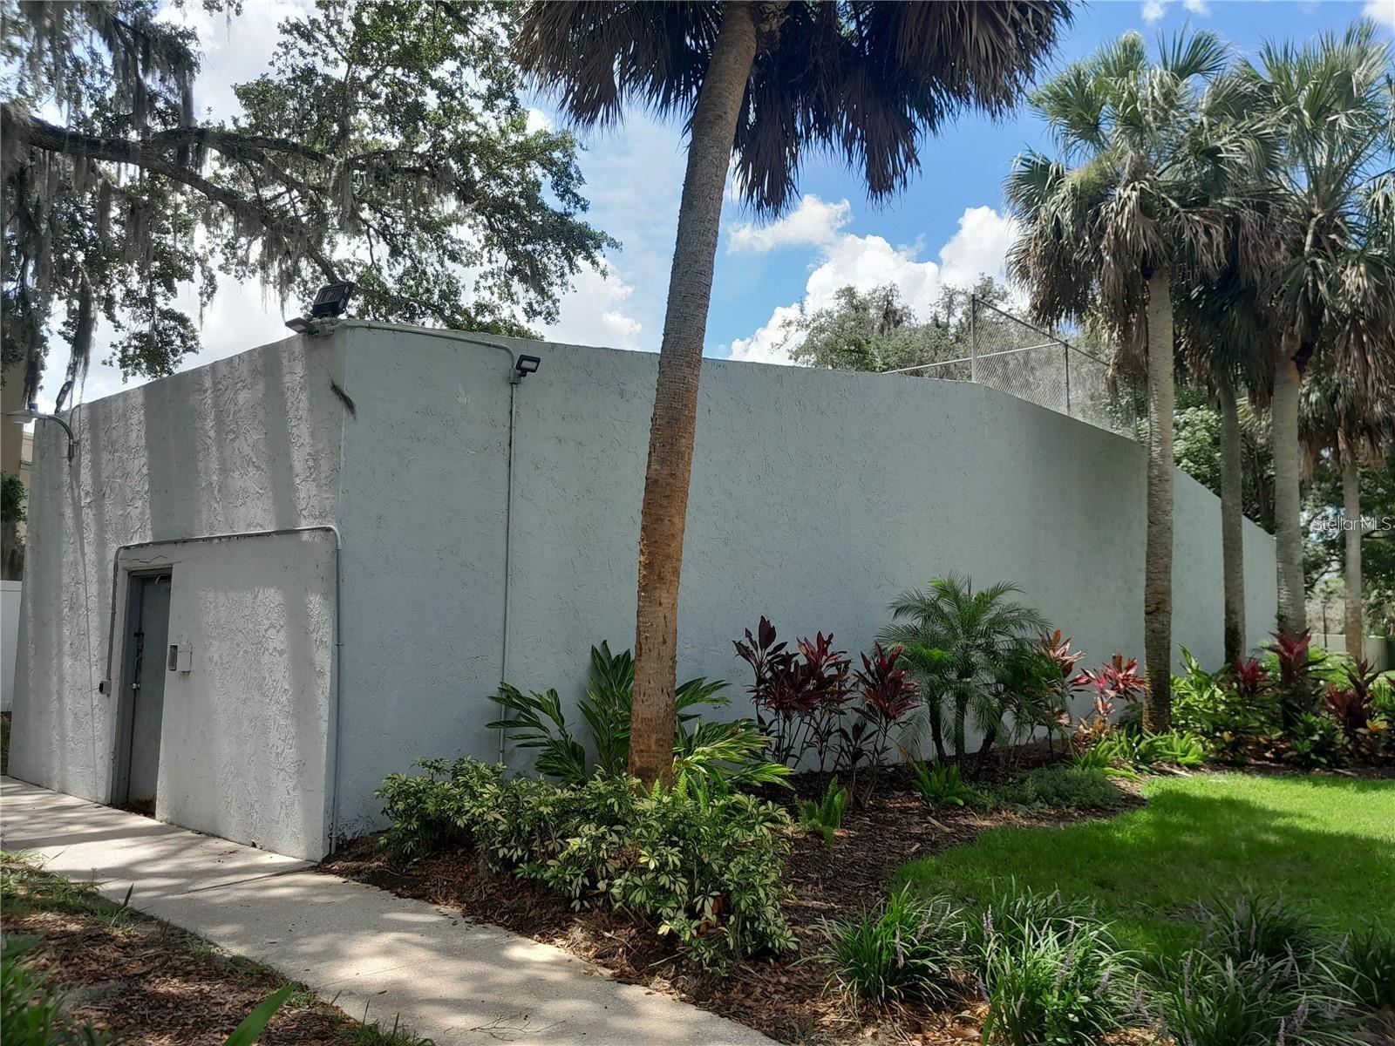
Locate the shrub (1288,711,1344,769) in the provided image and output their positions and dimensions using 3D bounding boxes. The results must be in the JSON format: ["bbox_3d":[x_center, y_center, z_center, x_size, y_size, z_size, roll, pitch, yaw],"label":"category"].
[{"bbox_3d":[7.996,2.766,14.068,0.733,0.670,0.733,0,-6,0],"label":"shrub"}]

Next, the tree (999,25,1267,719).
[{"bbox_3d":[7.422,-2.519,18.274,4.356,12.020,4.138,0,-6,0],"label":"tree"}]

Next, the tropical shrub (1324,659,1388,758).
[{"bbox_3d":[9.178,2.553,15.159,0.881,1.325,0.881,0,-6,0],"label":"tropical shrub"}]

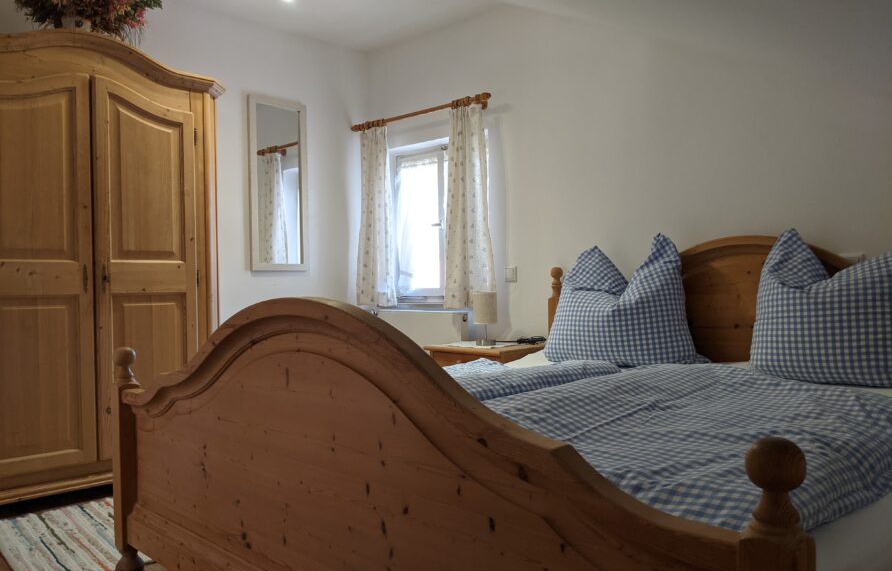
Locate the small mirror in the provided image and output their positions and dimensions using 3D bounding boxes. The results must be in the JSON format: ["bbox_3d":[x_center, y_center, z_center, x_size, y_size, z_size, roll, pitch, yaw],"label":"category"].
[{"bbox_3d":[-0.993,-0.590,4.122,0.030,1.009,0.381,0,1,44],"label":"small mirror"}]

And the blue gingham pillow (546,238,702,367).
[{"bbox_3d":[0.757,0.065,3.015,0.650,0.540,0.260,0,-7,36],"label":"blue gingham pillow"}]

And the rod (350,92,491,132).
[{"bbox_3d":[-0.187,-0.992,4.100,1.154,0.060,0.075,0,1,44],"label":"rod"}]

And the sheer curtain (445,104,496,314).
[{"bbox_3d":[0.115,-0.422,3.804,0.294,1.092,0.100,0,1,44],"label":"sheer curtain"}]

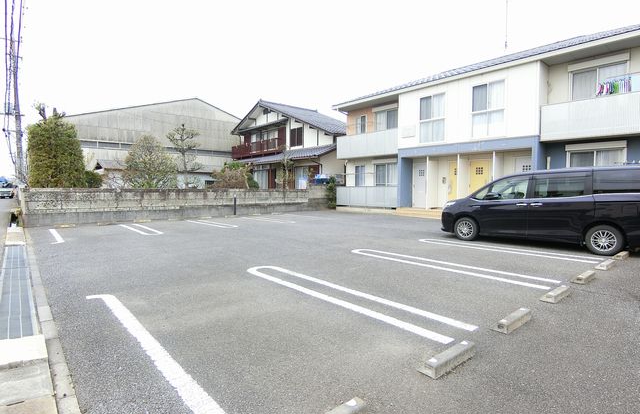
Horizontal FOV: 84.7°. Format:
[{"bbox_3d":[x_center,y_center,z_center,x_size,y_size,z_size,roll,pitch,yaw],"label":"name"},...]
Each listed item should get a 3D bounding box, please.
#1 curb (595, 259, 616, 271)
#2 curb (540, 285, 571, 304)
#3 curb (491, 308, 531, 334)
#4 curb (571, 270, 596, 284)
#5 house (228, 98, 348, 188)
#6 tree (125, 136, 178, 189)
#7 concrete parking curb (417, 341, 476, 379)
[{"bbox_3d":[4.885,0.987,6.009,0.610,0.095,0.160,-3,4,-40],"label":"curb"},{"bbox_3d":[2.989,1.092,4.445,0.610,0.095,0.160,-3,4,-40],"label":"curb"},{"bbox_3d":[1.959,1.150,3.592,0.610,0.095,0.160,-3,4,-40],"label":"curb"},{"bbox_3d":[3.924,1.039,5.228,0.610,0.095,0.160,-3,4,-40],"label":"curb"},{"bbox_3d":[-1.774,-4.446,27.230,7.200,8.100,13.000,-3,4,-40],"label":"house"},{"bbox_3d":[-7.691,-1.493,15.733,2.300,3.400,2.300,-3,4,-40],"label":"tree"},{"bbox_3d":[1.025,1.202,2.816,0.610,0.095,0.160,-3,4,-40],"label":"concrete parking curb"}]

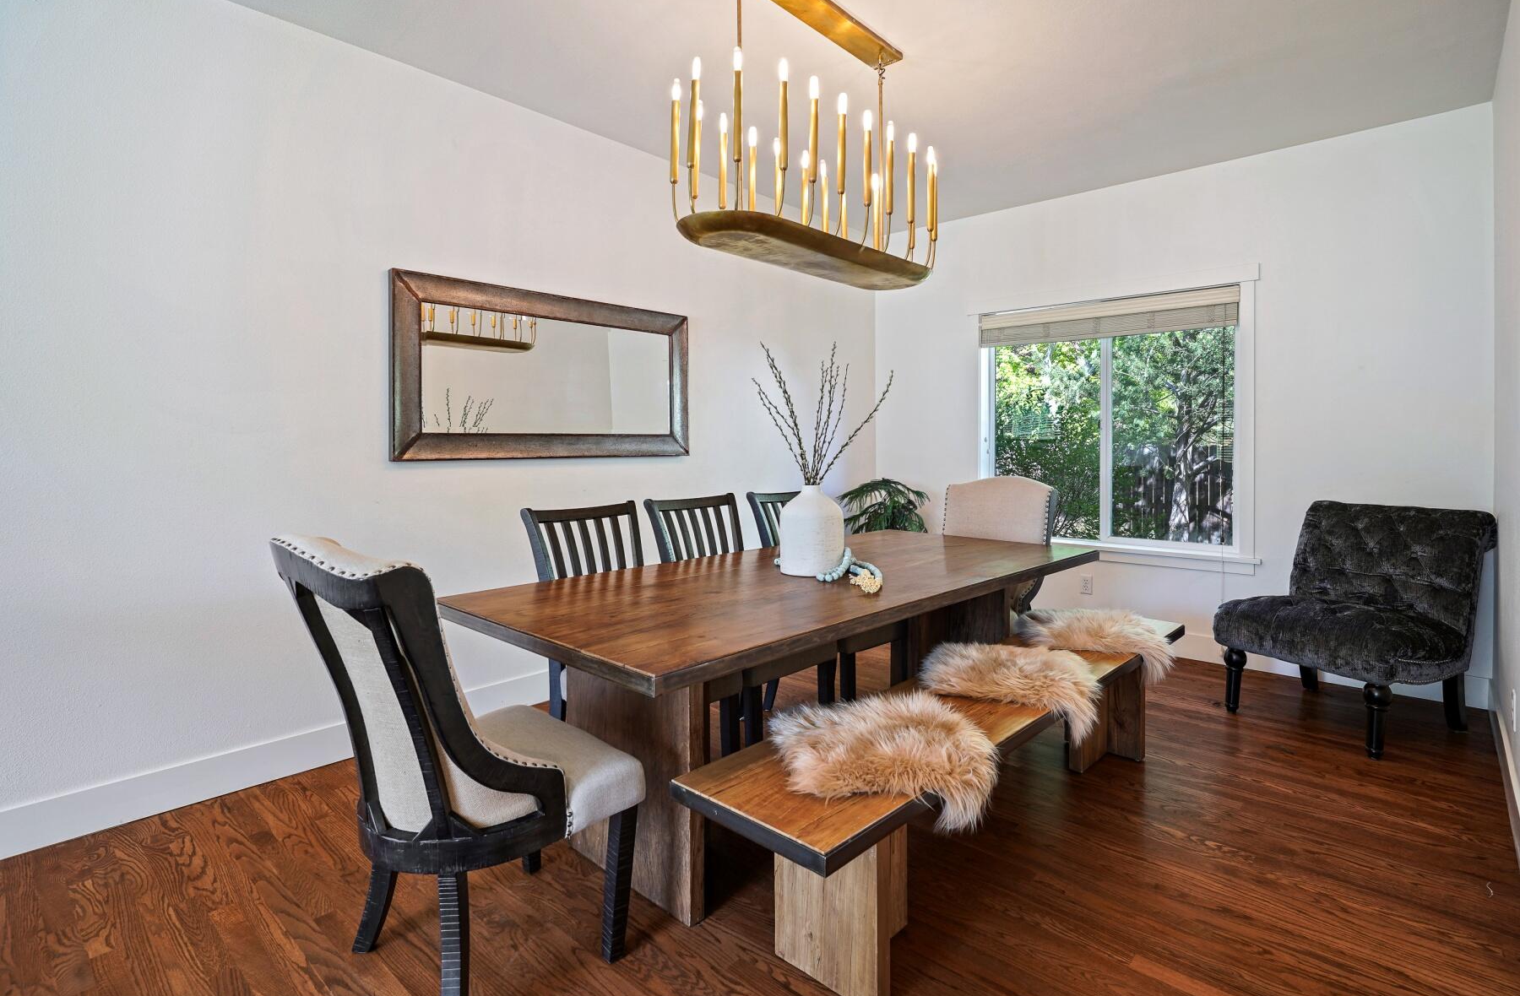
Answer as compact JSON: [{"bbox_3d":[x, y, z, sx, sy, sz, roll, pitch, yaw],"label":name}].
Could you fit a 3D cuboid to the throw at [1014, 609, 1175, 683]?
[{"bbox_3d":[1.278,0.557,2.748,0.520,0.210,0.450,3,5,44],"label":"throw"}]

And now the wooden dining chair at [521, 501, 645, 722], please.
[{"bbox_3d":[-0.457,0.538,2.521,0.610,0.995,0.510,3,5,44],"label":"wooden dining chair"}]

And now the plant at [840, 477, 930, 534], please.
[{"bbox_3d":[0.857,0.378,4.924,0.620,1.020,0.620,3,5,44],"label":"plant"}]

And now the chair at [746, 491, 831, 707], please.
[{"bbox_3d":[0.279,0.483,3.365,0.620,1.000,0.510,3,5,44],"label":"chair"}]

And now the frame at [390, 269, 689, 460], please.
[{"bbox_3d":[-0.939,-0.565,3.415,0.045,0.757,1.532,3,5,44],"label":"frame"}]

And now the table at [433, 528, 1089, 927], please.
[{"bbox_3d":[0.263,0.645,2.651,1.054,0.760,2.441,3,5,44],"label":"table"}]

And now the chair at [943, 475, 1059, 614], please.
[{"bbox_3d":[1.115,0.434,3.587,0.580,1.060,0.680,3,5,44],"label":"chair"}]

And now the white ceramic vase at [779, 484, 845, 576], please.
[{"bbox_3d":[0.187,0.108,2.625,0.240,0.315,0.240,0,3,0],"label":"white ceramic vase"}]

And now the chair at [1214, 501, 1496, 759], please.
[{"bbox_3d":[2.549,0.520,3.123,0.800,0.920,0.690,-2,4,-25],"label":"chair"}]

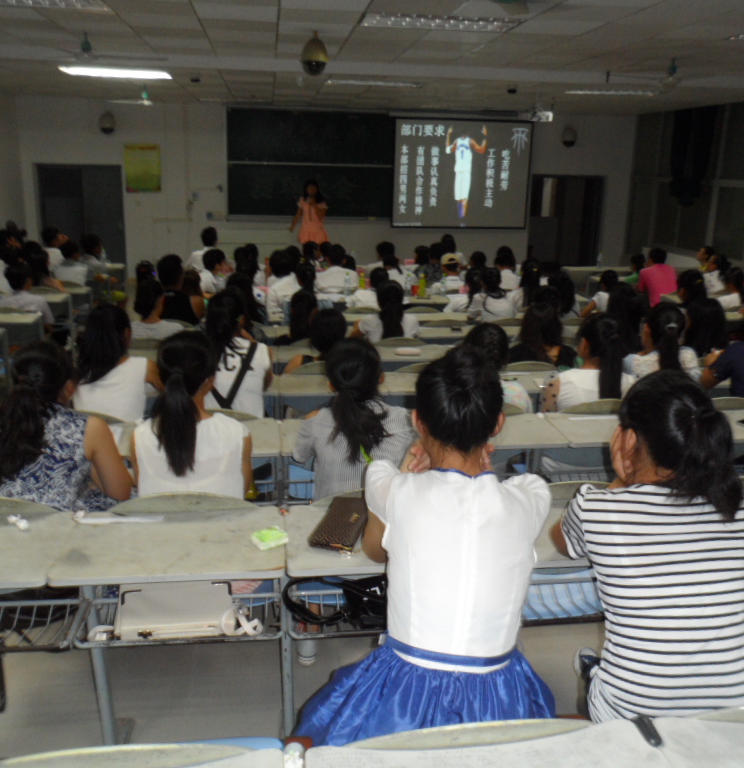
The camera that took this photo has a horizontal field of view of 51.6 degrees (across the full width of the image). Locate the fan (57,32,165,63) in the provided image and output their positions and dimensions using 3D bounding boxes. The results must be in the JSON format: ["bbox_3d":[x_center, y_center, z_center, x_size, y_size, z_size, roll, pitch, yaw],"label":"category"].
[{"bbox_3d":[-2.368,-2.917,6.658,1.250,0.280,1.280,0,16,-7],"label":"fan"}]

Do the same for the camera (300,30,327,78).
[{"bbox_3d":[-0.450,-2.607,6.062,0.210,0.330,0.210,-1,16,-7],"label":"camera"}]

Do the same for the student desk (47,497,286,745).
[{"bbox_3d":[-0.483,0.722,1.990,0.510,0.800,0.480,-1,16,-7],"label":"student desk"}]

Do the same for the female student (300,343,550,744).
[{"bbox_3d":[0.132,0.547,1.749,0.500,1.315,0.650,-1,16,-7],"label":"female student"}]

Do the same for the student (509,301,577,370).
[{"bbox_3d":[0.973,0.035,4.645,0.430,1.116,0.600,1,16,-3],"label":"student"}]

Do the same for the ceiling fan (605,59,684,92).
[{"bbox_3d":[2.757,-2.837,7.112,1.300,0.320,1.300,-1,16,-7],"label":"ceiling fan"}]

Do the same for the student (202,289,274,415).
[{"bbox_3d":[-0.605,0.185,3.473,0.420,1.246,0.600,0,16,-3],"label":"student"}]

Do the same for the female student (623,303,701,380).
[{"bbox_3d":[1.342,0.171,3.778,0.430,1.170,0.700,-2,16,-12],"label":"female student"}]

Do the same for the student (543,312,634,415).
[{"bbox_3d":[1.075,0.217,3.902,0.480,1.190,0.720,0,16,-7],"label":"student"}]

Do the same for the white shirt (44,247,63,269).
[{"bbox_3d":[-4.087,-1.486,9.943,0.430,0.550,0.300,3,16,4],"label":"white shirt"}]

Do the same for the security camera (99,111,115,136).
[{"bbox_3d":[-4.300,-4.238,12.473,0.250,0.370,0.270,0,16,-7],"label":"security camera"}]

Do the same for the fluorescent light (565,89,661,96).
[{"bbox_3d":[3.010,-3.679,9.673,1.200,0.090,0.600,0,16,-7],"label":"fluorescent light"}]

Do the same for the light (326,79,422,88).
[{"bbox_3d":[0.039,-3.668,9.333,1.200,0.090,0.600,0,16,-7],"label":"light"}]

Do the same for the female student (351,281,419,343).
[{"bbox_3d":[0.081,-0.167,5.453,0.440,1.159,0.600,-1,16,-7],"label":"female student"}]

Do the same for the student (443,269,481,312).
[{"bbox_3d":[0.845,-0.539,7.253,0.440,1.130,0.680,-4,17,-17],"label":"student"}]

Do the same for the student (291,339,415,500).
[{"bbox_3d":[-0.067,0.405,2.626,0.430,1.150,0.720,0,16,-5],"label":"student"}]

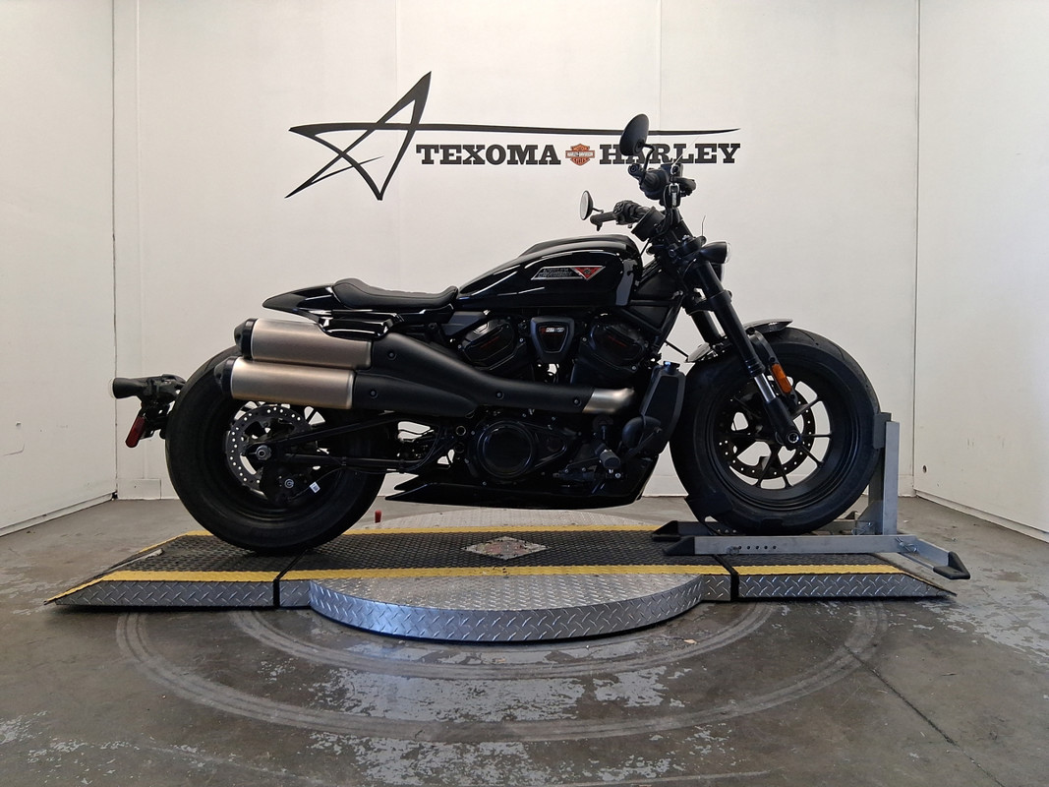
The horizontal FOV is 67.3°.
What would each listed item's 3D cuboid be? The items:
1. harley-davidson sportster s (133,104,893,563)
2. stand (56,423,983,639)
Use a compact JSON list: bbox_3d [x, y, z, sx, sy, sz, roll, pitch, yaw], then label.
[{"bbox_3d":[-0.032,-0.127,2.415,2.257,1.201,0.850,-1,1,-2],"label":"harley-davidson sportster s"},{"bbox_3d":[0.008,0.314,2.472,2.605,0.480,1.250,0,2,-3],"label":"stand"}]

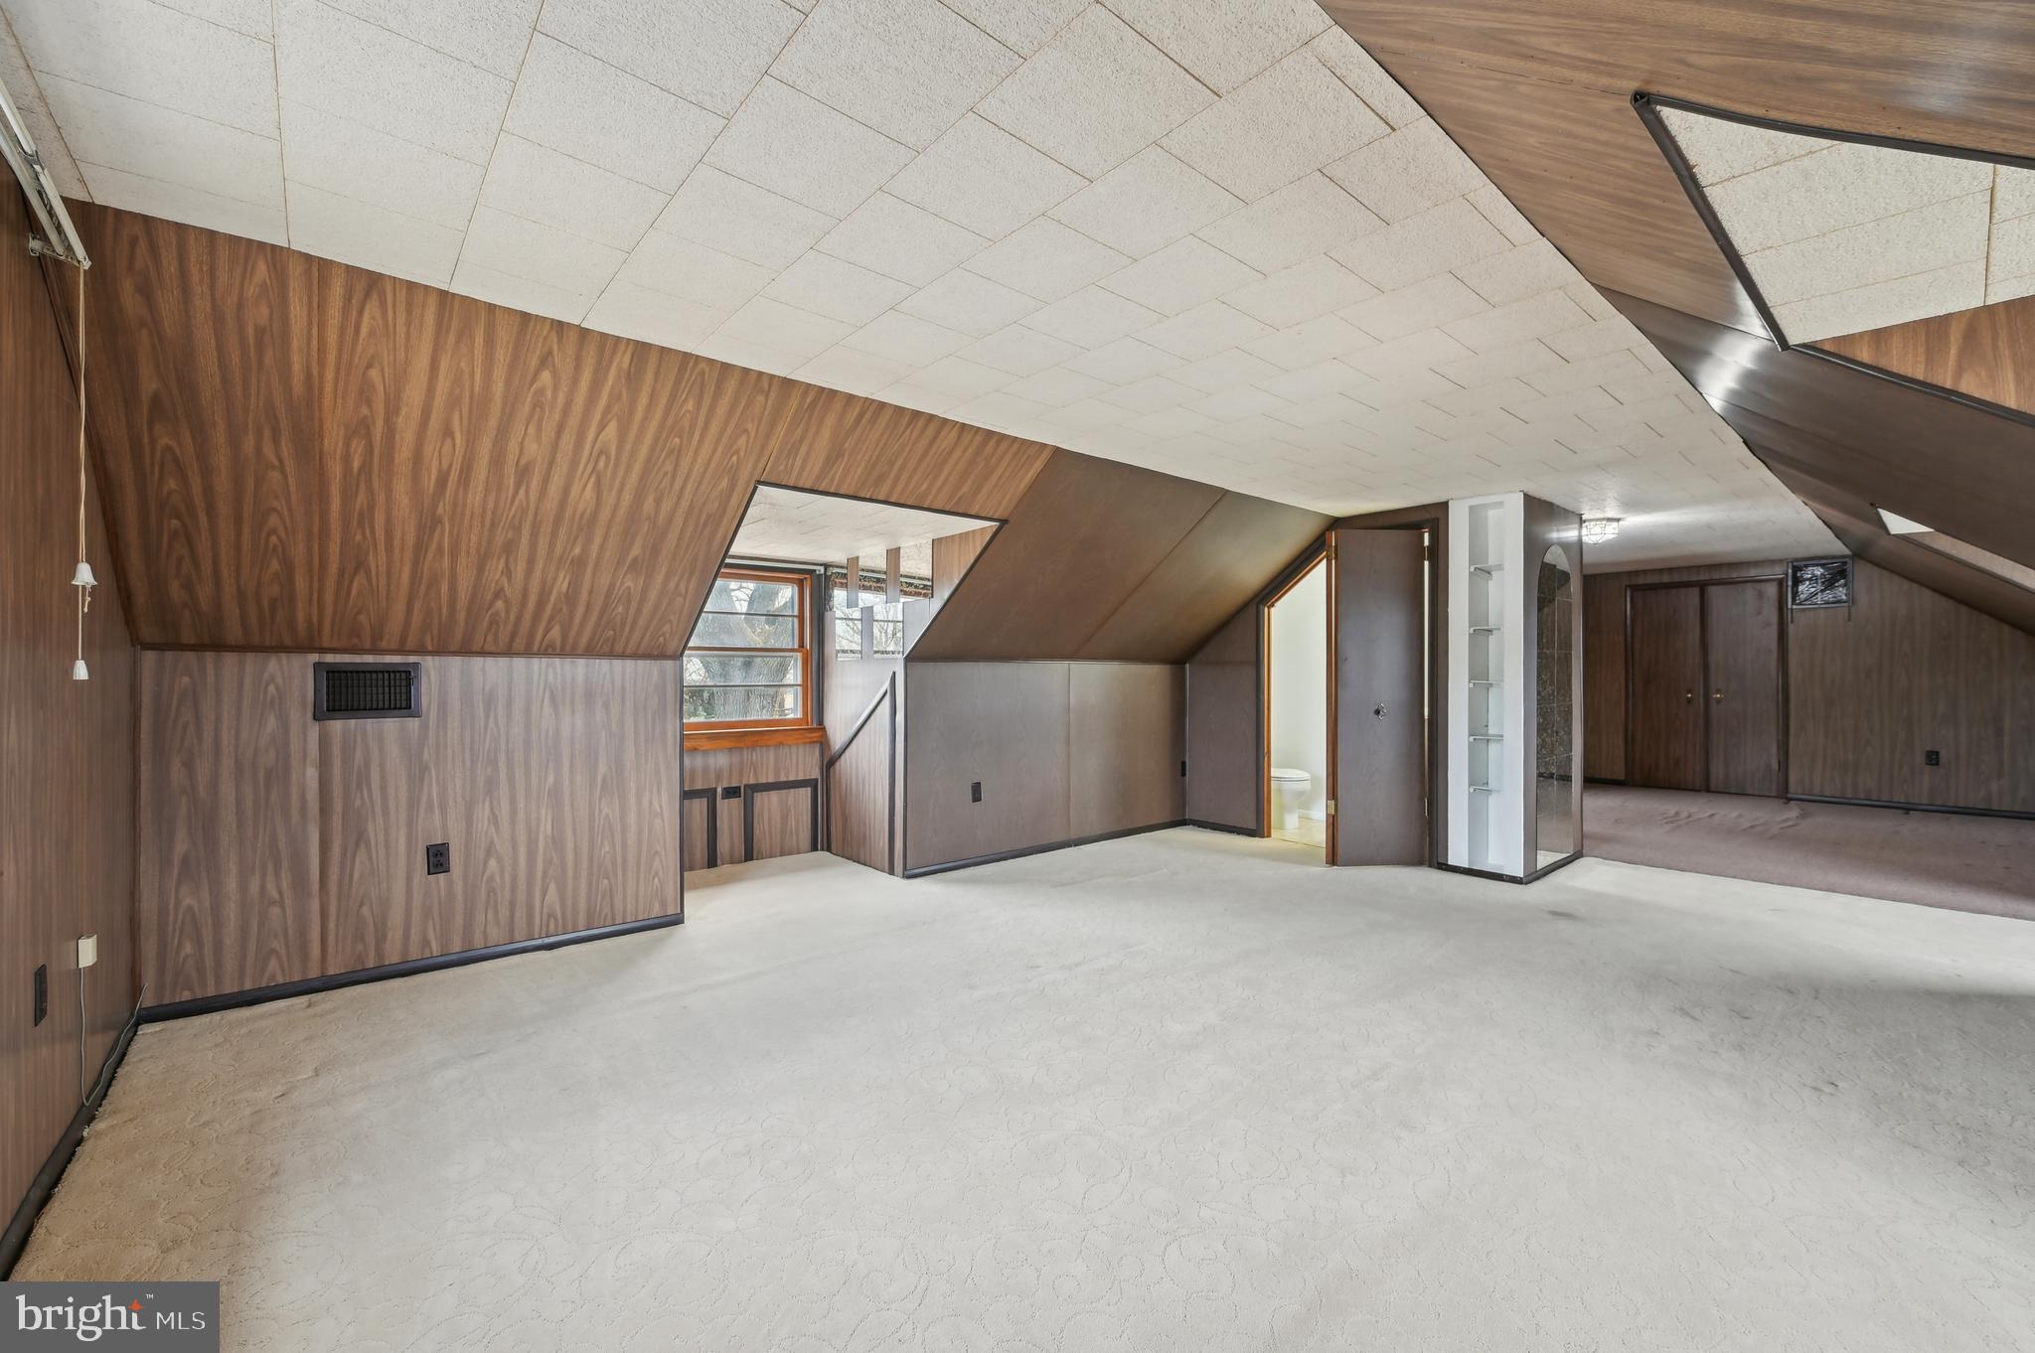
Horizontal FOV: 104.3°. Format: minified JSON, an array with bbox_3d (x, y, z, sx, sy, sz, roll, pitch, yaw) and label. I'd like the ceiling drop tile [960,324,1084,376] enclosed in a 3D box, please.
[{"bbox_3d":[0.007,-1.012,2.451,0.306,0.018,0.304,0,0,-41],"label":"ceiling drop tile"}]

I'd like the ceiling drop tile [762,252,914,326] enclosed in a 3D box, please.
[{"bbox_3d":[-0.461,-1.002,2.044,0.305,0.018,0.305,0,0,-40],"label":"ceiling drop tile"}]

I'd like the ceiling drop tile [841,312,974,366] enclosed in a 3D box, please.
[{"bbox_3d":[-0.324,-1.002,2.349,0.305,0.018,0.305,0,0,-40],"label":"ceiling drop tile"}]

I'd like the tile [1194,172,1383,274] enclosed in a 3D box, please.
[{"bbox_3d":[0.607,-1.006,1.764,0.306,0.018,0.304,0,0,-41],"label":"tile"}]

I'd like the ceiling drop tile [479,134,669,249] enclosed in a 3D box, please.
[{"bbox_3d":[-0.931,-1.011,1.664,0.305,0.018,0.305,0,1,-41],"label":"ceiling drop tile"}]

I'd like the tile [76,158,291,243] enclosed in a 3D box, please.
[{"bbox_3d":[-1.779,-1.021,1.712,0.305,0.018,0.183,0,1,-41],"label":"tile"}]

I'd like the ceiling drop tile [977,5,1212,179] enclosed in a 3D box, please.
[{"bbox_3d":[0.135,-1.002,1.375,0.305,0.018,0.305,0,0,-40],"label":"ceiling drop tile"}]

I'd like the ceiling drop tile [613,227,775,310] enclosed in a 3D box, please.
[{"bbox_3d":[-0.796,-1.002,1.963,0.305,0.018,0.305,0,0,-40],"label":"ceiling drop tile"}]

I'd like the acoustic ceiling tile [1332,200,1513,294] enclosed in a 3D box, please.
[{"bbox_3d":[0.939,-1.005,1.848,0.306,0.018,0.304,0,0,-41],"label":"acoustic ceiling tile"}]

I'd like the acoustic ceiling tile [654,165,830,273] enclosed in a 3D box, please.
[{"bbox_3d":[-0.598,-1.009,1.746,0.305,0.018,0.305,0,1,-41],"label":"acoustic ceiling tile"}]

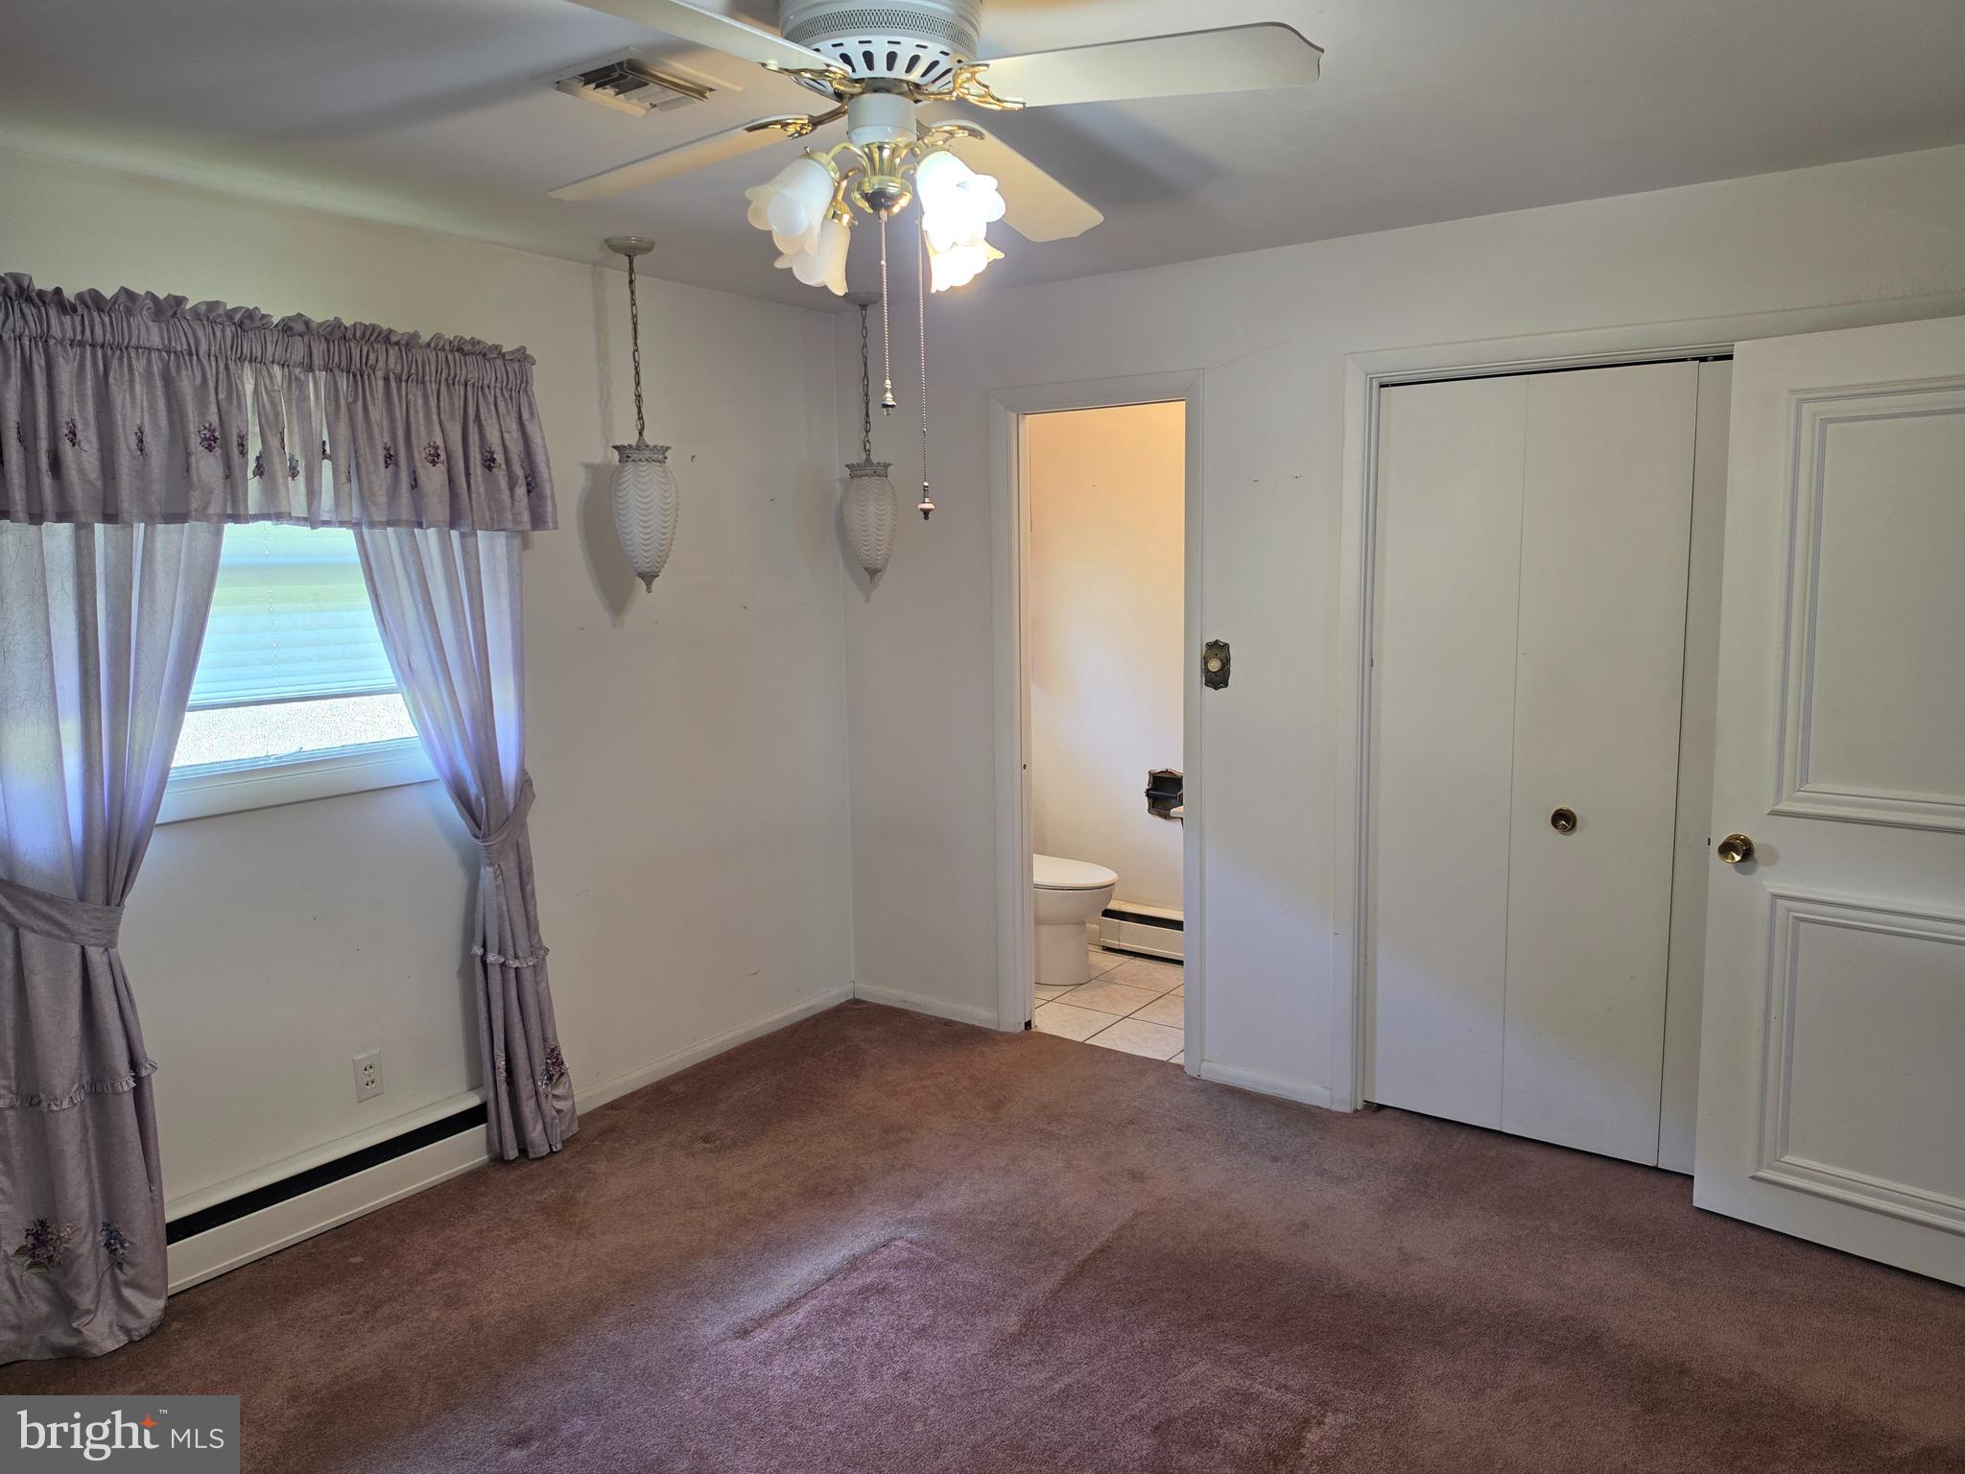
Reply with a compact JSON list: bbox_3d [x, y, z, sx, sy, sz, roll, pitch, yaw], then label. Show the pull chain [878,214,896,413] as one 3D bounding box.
[{"bbox_3d":[-0.142,-0.628,1.939,0.022,0.289,0.022,-1,8,0],"label":"pull chain"}]

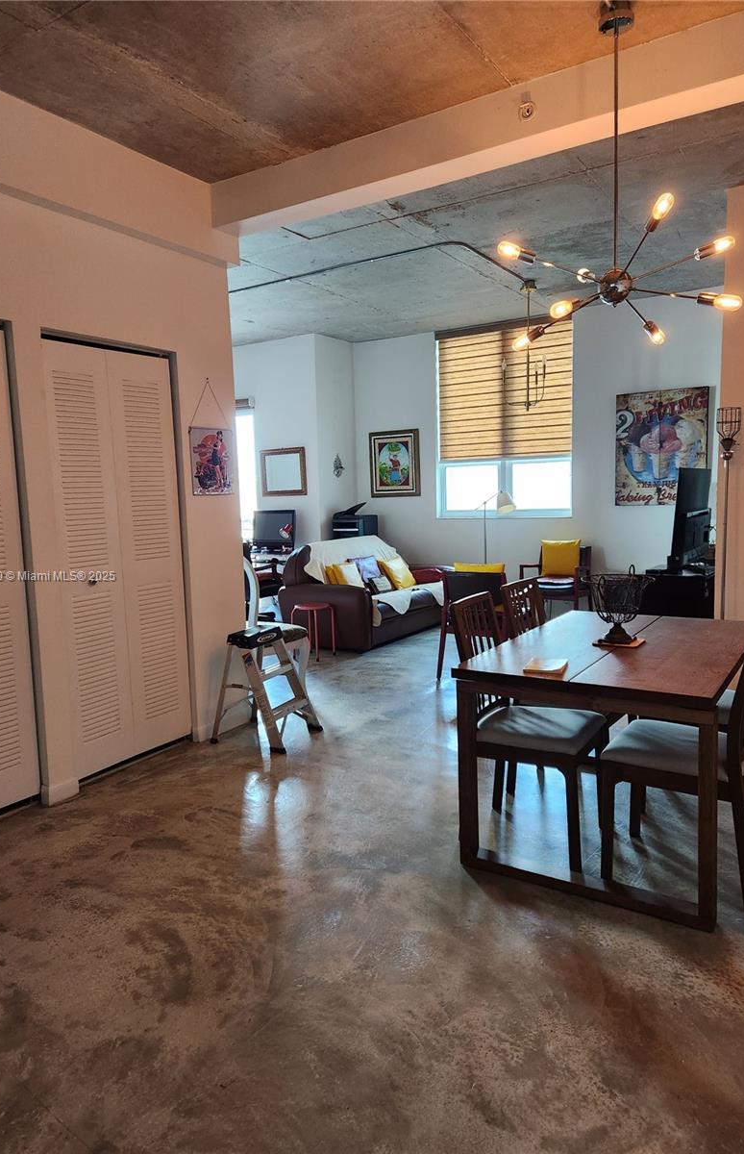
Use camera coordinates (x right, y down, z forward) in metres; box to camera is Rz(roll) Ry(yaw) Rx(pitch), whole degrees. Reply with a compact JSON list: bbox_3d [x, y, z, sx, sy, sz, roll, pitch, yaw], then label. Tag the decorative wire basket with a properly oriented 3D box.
[{"bbox_3d":[1.016,0.116,3.168,0.275,0.285,0.275,2,8,32],"label":"decorative wire basket"}]

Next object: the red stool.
[{"bbox_3d":[-0.495,0.451,6.542,0.330,0.460,0.330,-2,6,0],"label":"red stool"}]

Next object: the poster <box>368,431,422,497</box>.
[{"bbox_3d":[0.267,-1.326,9.022,0.684,0.759,0.030,2,8,33],"label":"poster"}]

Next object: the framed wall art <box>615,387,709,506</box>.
[{"bbox_3d":[2.789,-1.240,7.391,0.854,1.092,0.035,2,8,33],"label":"framed wall art"}]

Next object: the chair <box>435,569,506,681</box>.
[{"bbox_3d":[0.881,0.340,5.663,0.560,0.775,0.570,3,8,39],"label":"chair"}]

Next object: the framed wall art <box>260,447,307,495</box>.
[{"bbox_3d":[-1.028,-1.192,8.782,0.650,0.525,0.035,2,8,32],"label":"framed wall art"}]

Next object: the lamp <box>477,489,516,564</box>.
[{"bbox_3d":[1.222,-0.213,7.901,0.450,1.350,0.270,3,8,35],"label":"lamp"}]

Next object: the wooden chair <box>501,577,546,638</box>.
[{"bbox_3d":[0.926,0.503,3.492,0.510,0.950,0.430,2,8,32],"label":"wooden chair"}]

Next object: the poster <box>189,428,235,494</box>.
[{"bbox_3d":[-0.906,-0.650,4.349,0.012,0.375,0.330,2,8,32],"label":"poster"}]

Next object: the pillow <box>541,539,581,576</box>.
[{"bbox_3d":[1.799,-0.183,7.301,0.365,0.360,0.125,2,-6,32],"label":"pillow"}]

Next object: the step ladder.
[{"bbox_3d":[-0.596,0.614,4.388,0.490,0.610,0.440,1,7,25],"label":"step ladder"}]

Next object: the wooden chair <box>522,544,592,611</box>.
[{"bbox_3d":[1.746,0.134,7.220,0.550,0.810,0.570,2,8,32],"label":"wooden chair"}]

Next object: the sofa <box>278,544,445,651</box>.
[{"bbox_3d":[0.004,0.086,7.649,1.010,0.905,1.880,2,8,32],"label":"sofa"}]

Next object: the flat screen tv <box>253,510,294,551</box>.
[{"bbox_3d":[-1.108,-0.520,8.648,0.600,0.450,0.160,2,8,32],"label":"flat screen tv"}]

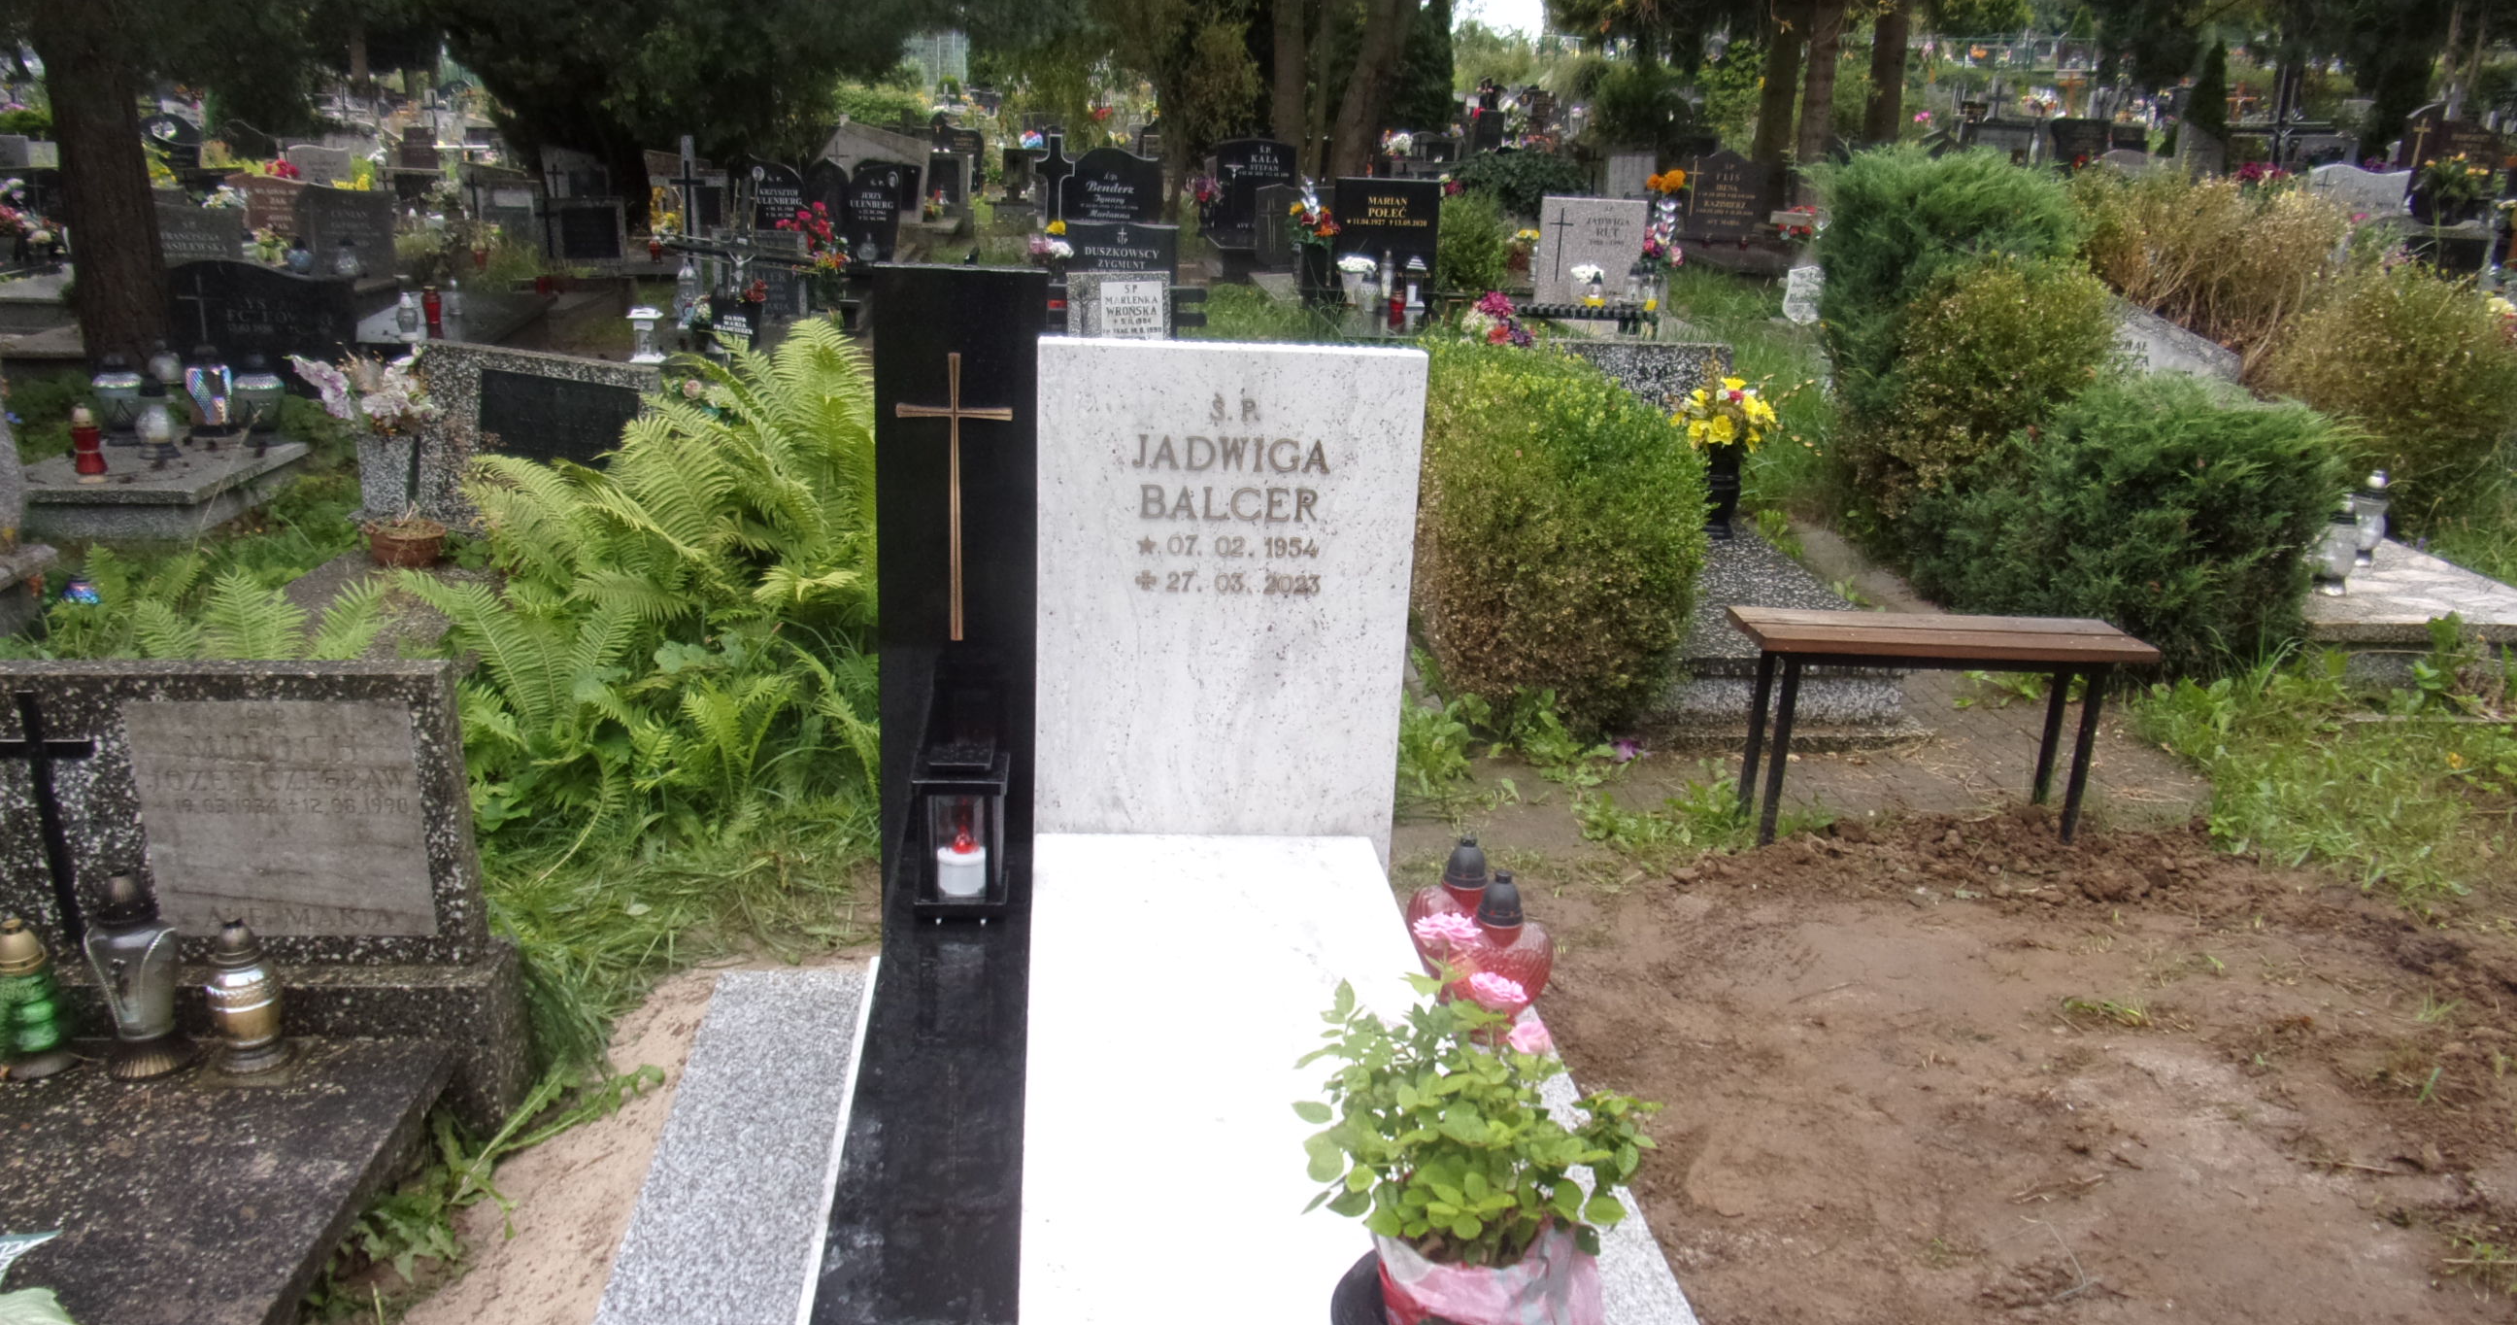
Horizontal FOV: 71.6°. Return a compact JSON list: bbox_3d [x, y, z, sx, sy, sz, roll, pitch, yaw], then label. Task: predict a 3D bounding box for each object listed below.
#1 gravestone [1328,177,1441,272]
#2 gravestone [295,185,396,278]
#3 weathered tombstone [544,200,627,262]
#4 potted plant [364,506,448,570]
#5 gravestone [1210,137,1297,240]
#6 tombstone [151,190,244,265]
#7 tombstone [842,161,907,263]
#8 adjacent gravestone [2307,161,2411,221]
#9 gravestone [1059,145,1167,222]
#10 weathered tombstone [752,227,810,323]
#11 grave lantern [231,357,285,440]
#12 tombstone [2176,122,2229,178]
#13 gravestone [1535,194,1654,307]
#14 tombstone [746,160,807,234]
[{"bbox_3d":[0.787,-2.582,10.700,0.606,0.720,0.080,1,17,-9],"label":"gravestone"},{"bbox_3d":[-5.490,-2.585,10.500,0.570,0.560,0.140,-1,18,-11],"label":"gravestone"},{"bbox_3d":[-4.638,-2.961,12.000,0.560,0.450,0.140,0,18,-7],"label":"weathered tombstone"},{"bbox_3d":[-2.247,-0.334,4.600,0.205,0.140,0.205,1,19,-7],"label":"potted plant"},{"bbox_3d":[-0.014,-3.407,12.600,0.600,0.720,0.100,1,19,-7],"label":"gravestone"},{"bbox_3d":[-6.538,-2.572,10.700,0.550,0.520,0.090,-1,17,-12],"label":"tombstone"},{"bbox_3d":[-2.483,-2.903,11.300,0.360,0.640,0.080,1,19,-7],"label":"tombstone"},{"bbox_3d":[9.780,-4.113,15.500,0.900,0.620,0.120,1,19,-7],"label":"adjacent gravestone"},{"bbox_3d":[-1.074,-3.346,12.800,0.742,0.792,0.090,1,17,-8],"label":"gravestone"},{"bbox_3d":[-2.643,-2.092,9.400,0.460,0.510,0.140,1,18,-6],"label":"weathered tombstone"},{"bbox_3d":[-3.034,-0.797,5.300,0.150,0.265,0.150,3,17,0],"label":"grave lantern"},{"bbox_3d":[9.185,-4.971,17.000,0.470,0.600,0.140,1,18,-4],"label":"tombstone"},{"bbox_3d":[2.028,-2.487,10.600,0.632,0.630,0.090,1,17,-9],"label":"gravestone"},{"bbox_3d":[-3.107,-2.954,11.300,0.360,0.640,0.080,1,19,-7],"label":"tombstone"}]

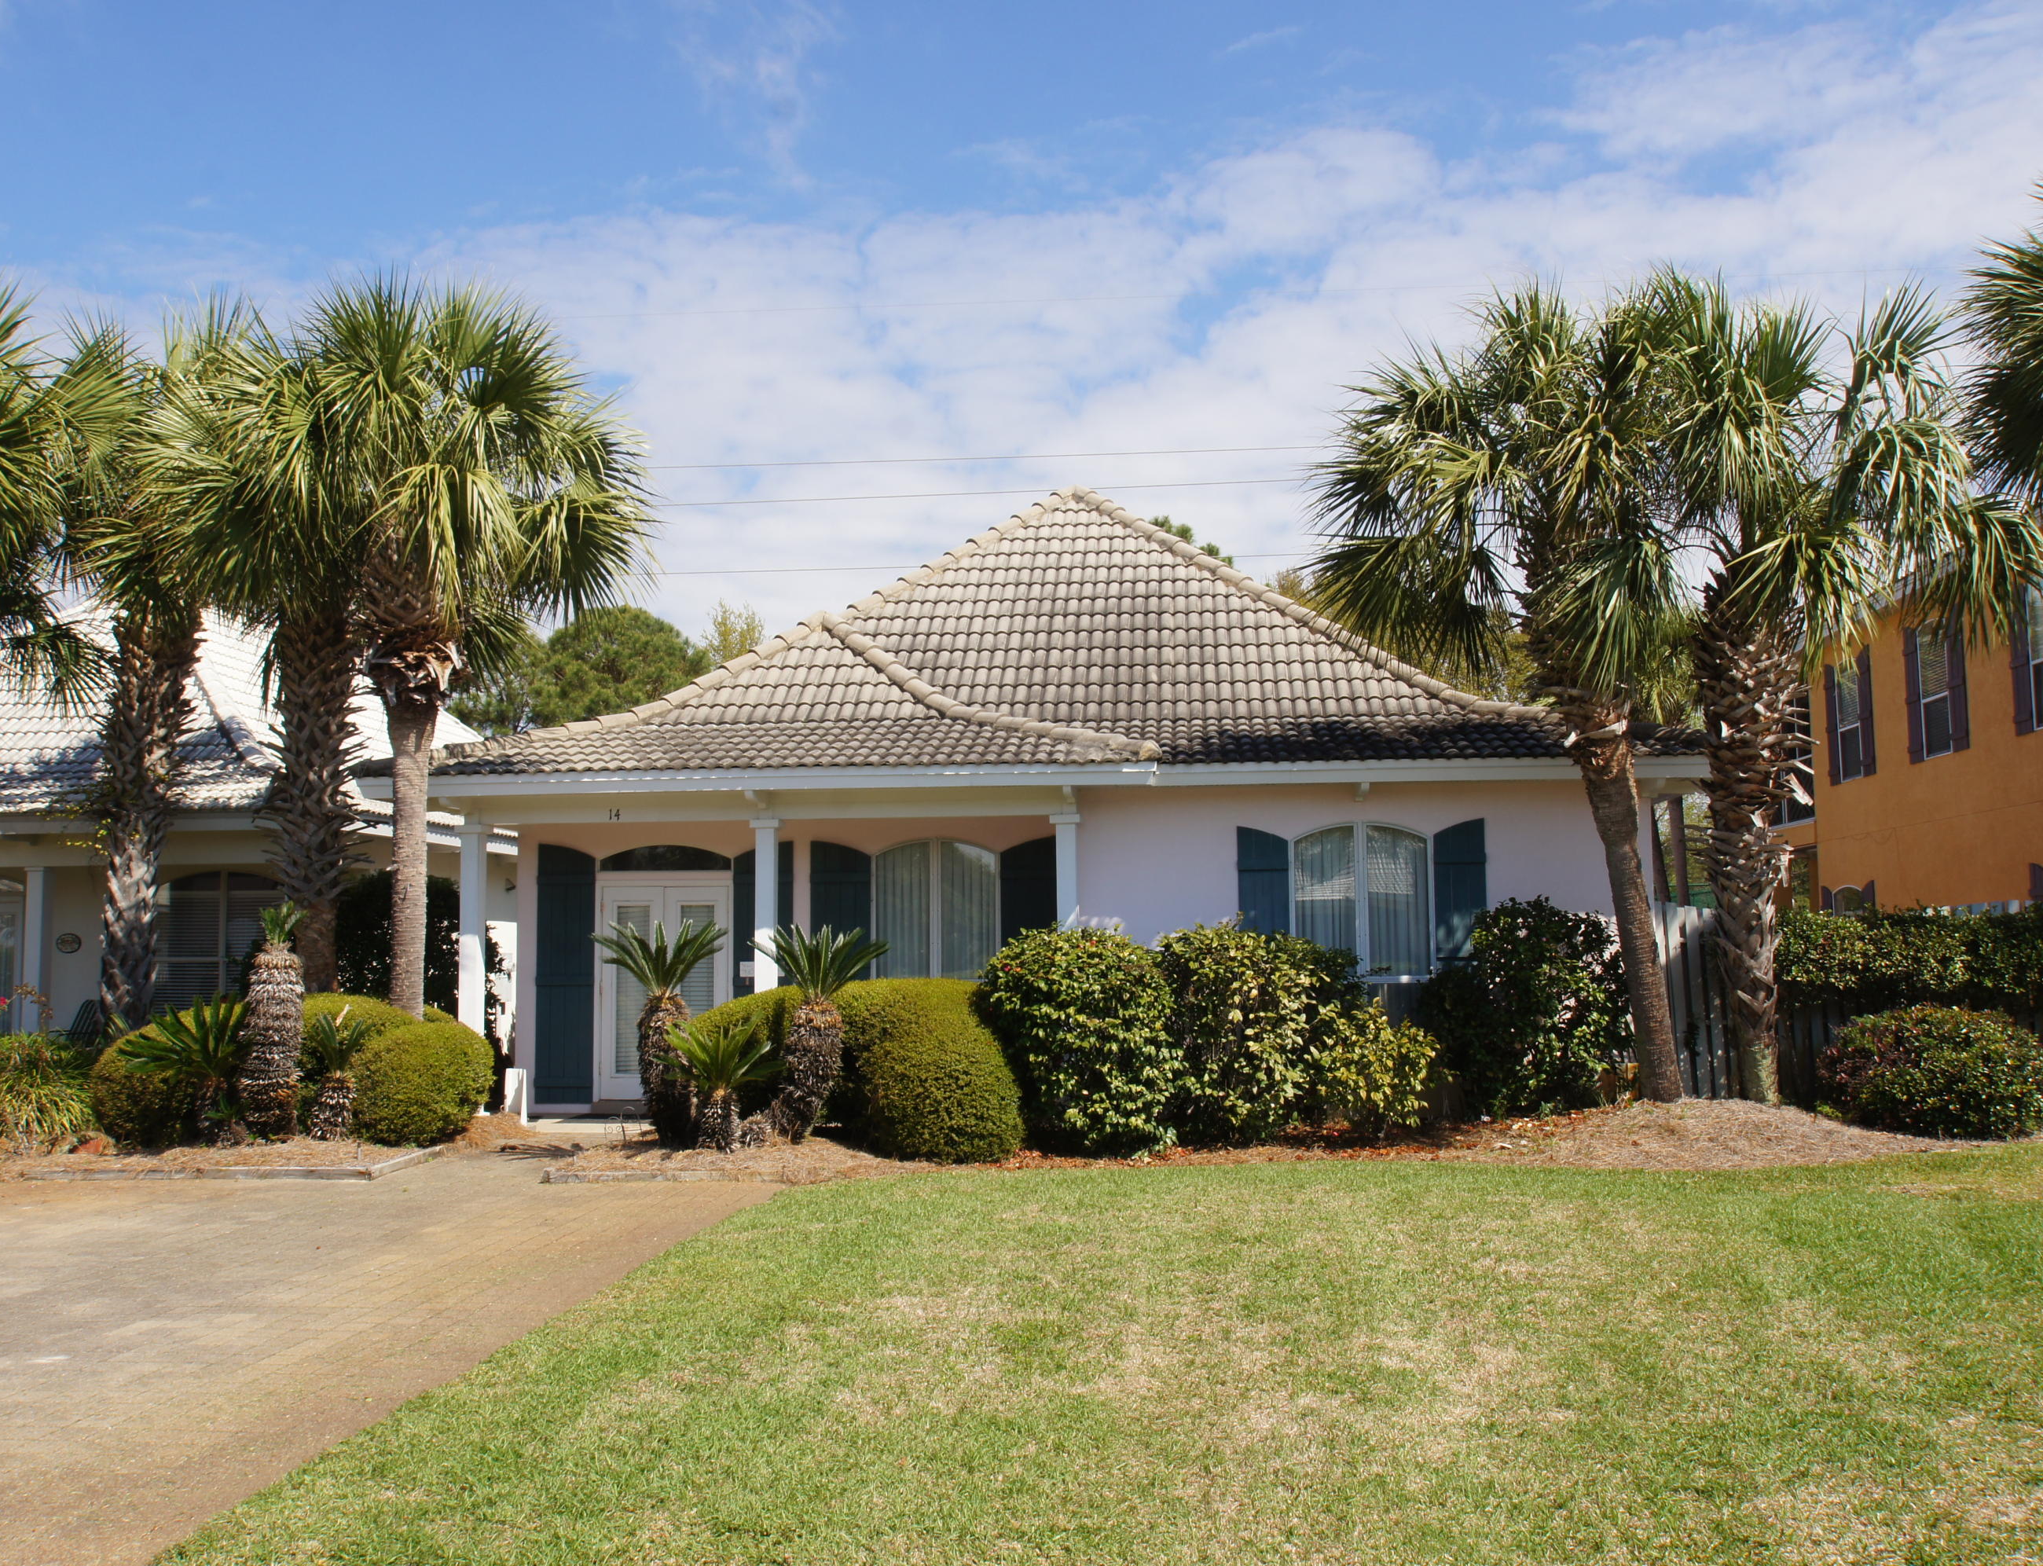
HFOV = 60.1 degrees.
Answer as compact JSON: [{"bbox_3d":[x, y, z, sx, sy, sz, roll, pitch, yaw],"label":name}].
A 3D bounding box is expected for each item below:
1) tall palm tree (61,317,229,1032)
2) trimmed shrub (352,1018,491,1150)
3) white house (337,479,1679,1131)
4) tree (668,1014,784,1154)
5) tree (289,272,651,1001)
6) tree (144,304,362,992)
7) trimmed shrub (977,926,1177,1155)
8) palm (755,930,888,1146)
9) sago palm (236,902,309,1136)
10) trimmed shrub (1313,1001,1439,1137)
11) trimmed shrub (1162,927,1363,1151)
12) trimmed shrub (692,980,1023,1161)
[{"bbox_3d":[-8.285,-0.721,16.749,2.100,7.826,2.100,-1,-5,5],"label":"tall palm tree"},{"bbox_3d":[-5.068,2.499,14.885,1.200,1.031,1.150,-1,-5,5],"label":"trimmed shrub"},{"bbox_3d":[0.555,0.016,21.632,11.800,7.270,13.000,-1,-5,5],"label":"white house"},{"bbox_3d":[-2.403,2.378,14.091,1.000,1.058,0.950,-1,-5,5],"label":"tree"},{"bbox_3d":[-4.569,-0.713,14.742,2.961,7.251,2.900,0,-6,0],"label":"tree"},{"bbox_3d":[-6.103,-0.623,15.136,2.884,7.171,2.800,0,-6,0],"label":"tree"},{"bbox_3d":[0.454,2.059,14.520,1.700,1.765,1.500,-1,-5,5],"label":"trimmed shrub"},{"bbox_3d":[-1.514,1.886,13.381,1.005,1.632,1.000,0,-6,0],"label":"palm"},{"bbox_3d":[-6.276,1.989,14.783,0.600,1.986,0.580,-1,-5,5],"label":"sago palm"},{"bbox_3d":[2.720,2.195,13.549,0.961,1.034,0.950,0,-6,0],"label":"trimmed shrub"},{"bbox_3d":[1.833,1.935,13.625,1.577,1.690,1.450,0,-6,0],"label":"trimmed shrub"},{"bbox_3d":[-1.341,2.295,14.449,2.700,1.372,1.800,-1,-5,5],"label":"trimmed shrub"}]

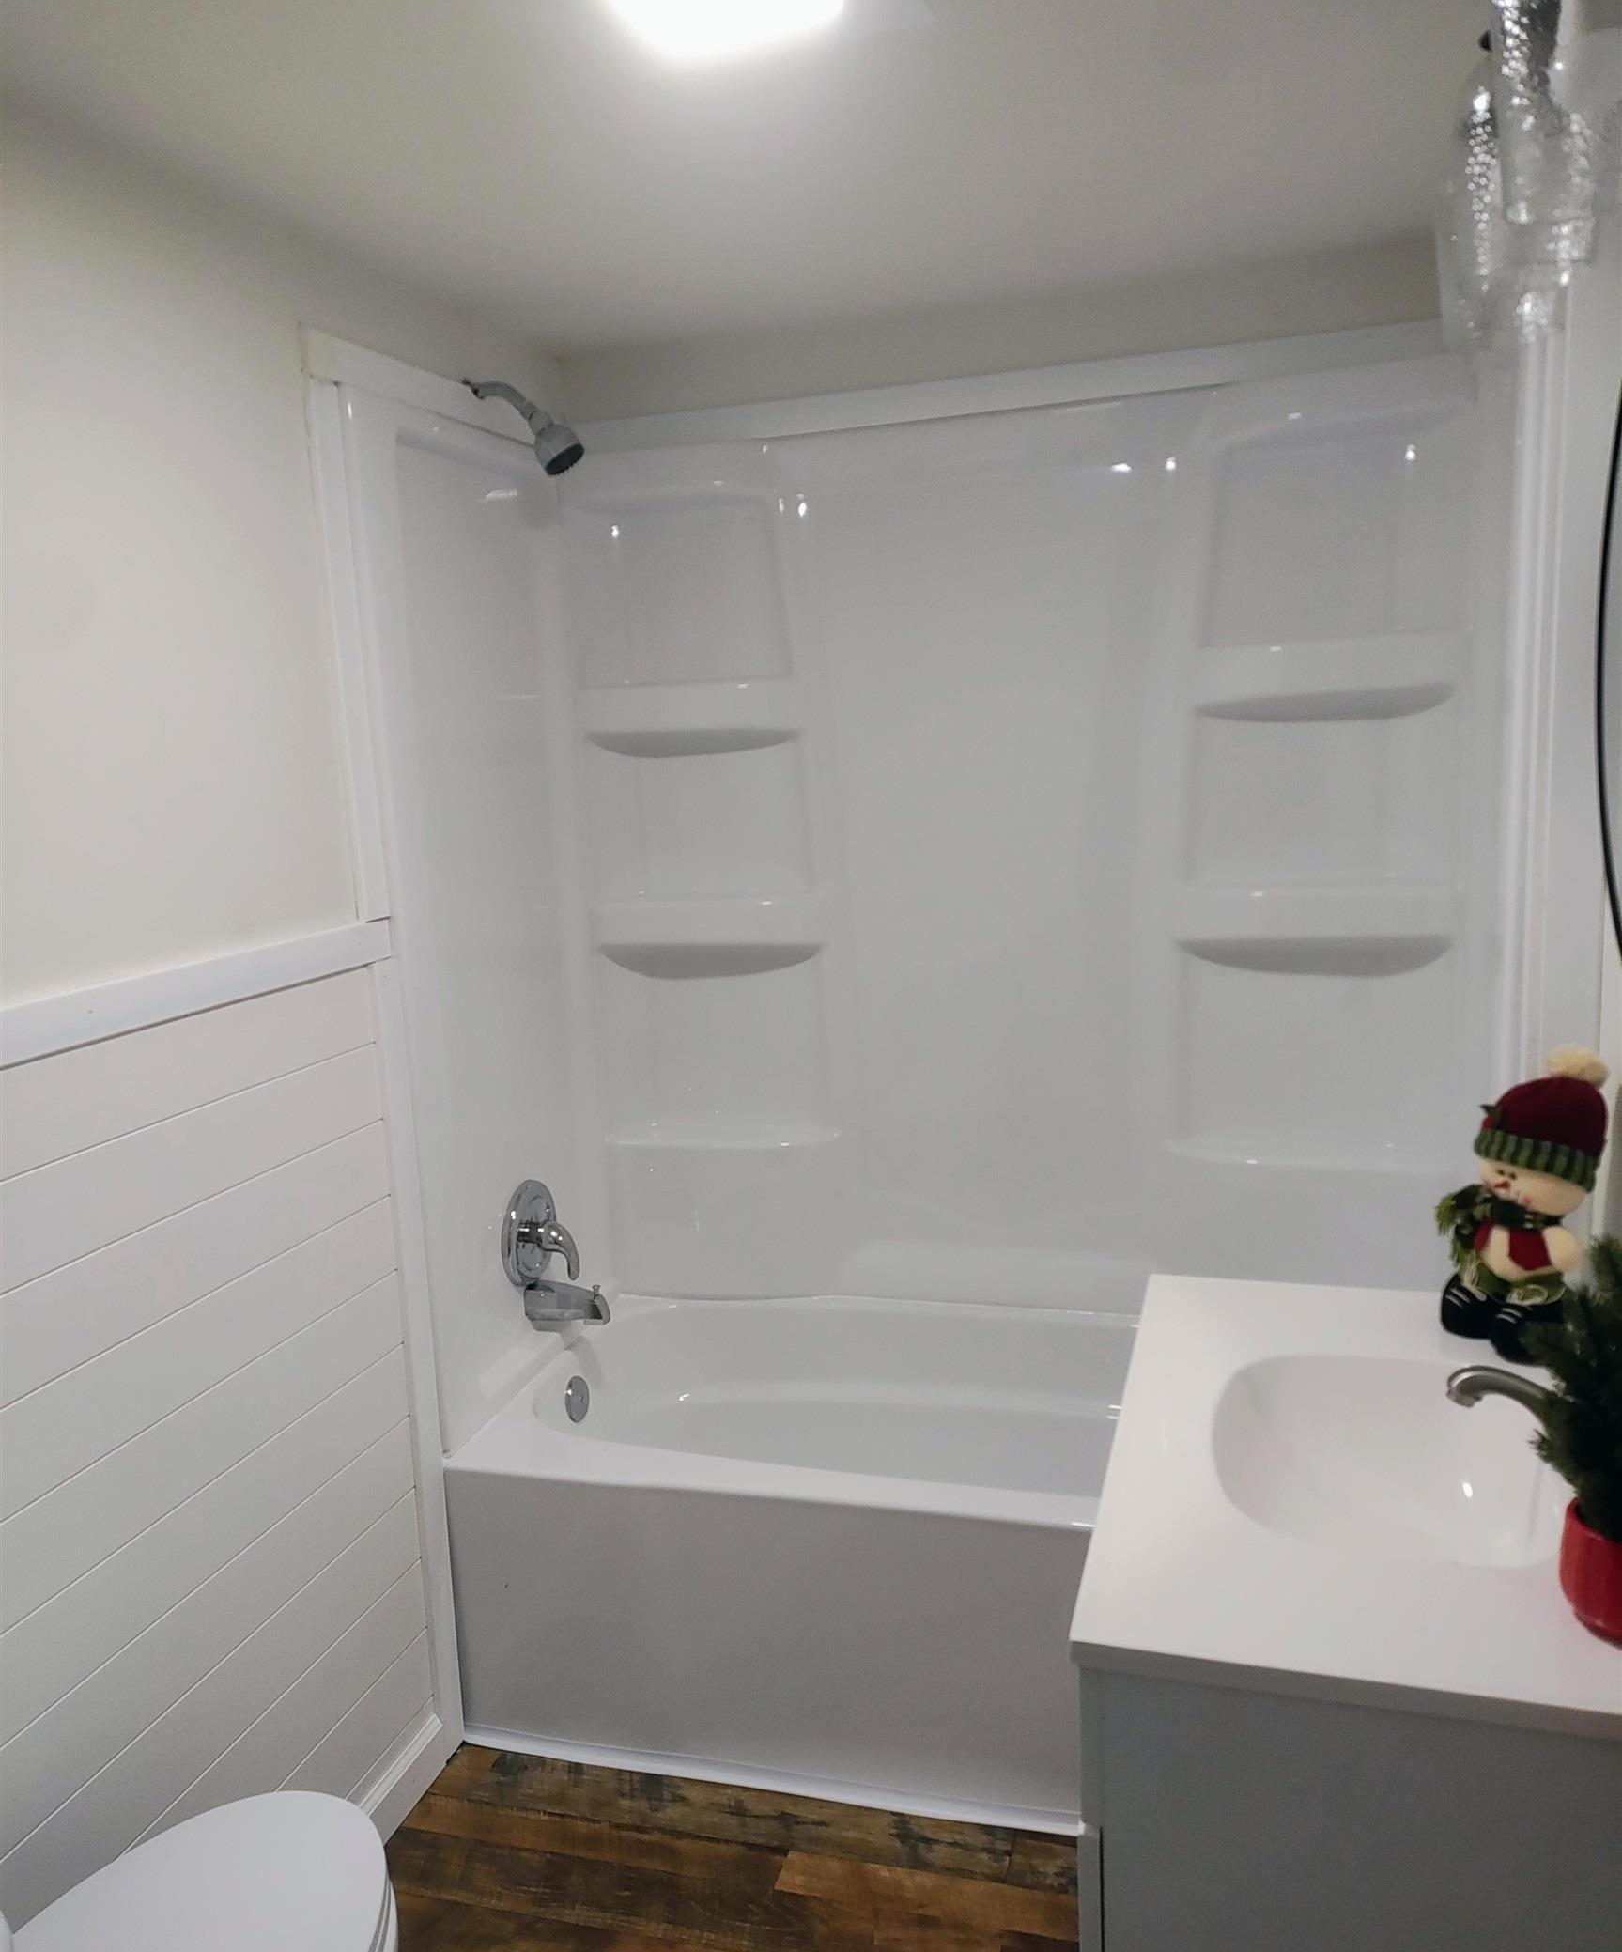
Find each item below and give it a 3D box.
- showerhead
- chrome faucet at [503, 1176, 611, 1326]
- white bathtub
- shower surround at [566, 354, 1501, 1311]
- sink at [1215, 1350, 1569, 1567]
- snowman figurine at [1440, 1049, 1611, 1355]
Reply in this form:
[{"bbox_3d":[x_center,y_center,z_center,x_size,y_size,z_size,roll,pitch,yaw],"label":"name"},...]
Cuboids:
[{"bbox_3d":[-0.436,-0.848,2.419,0.185,0.155,0.075,0,9,17],"label":"showerhead"},{"bbox_3d":[-0.403,0.461,2.595,0.135,0.250,0.172,0,9,17],"label":"chrome faucet"},{"bbox_3d":[0.286,0.902,2.538,1.524,0.451,0.775,0,9,17],"label":"white bathtub"},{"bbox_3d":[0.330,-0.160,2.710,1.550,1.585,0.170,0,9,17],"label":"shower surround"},{"bbox_3d":[0.523,0.497,1.450,0.295,0.135,0.410,0,9,17],"label":"sink"},{"bbox_3d":[0.754,0.229,1.635,0.135,0.315,0.150,-7,10,-26],"label":"snowman figurine"}]

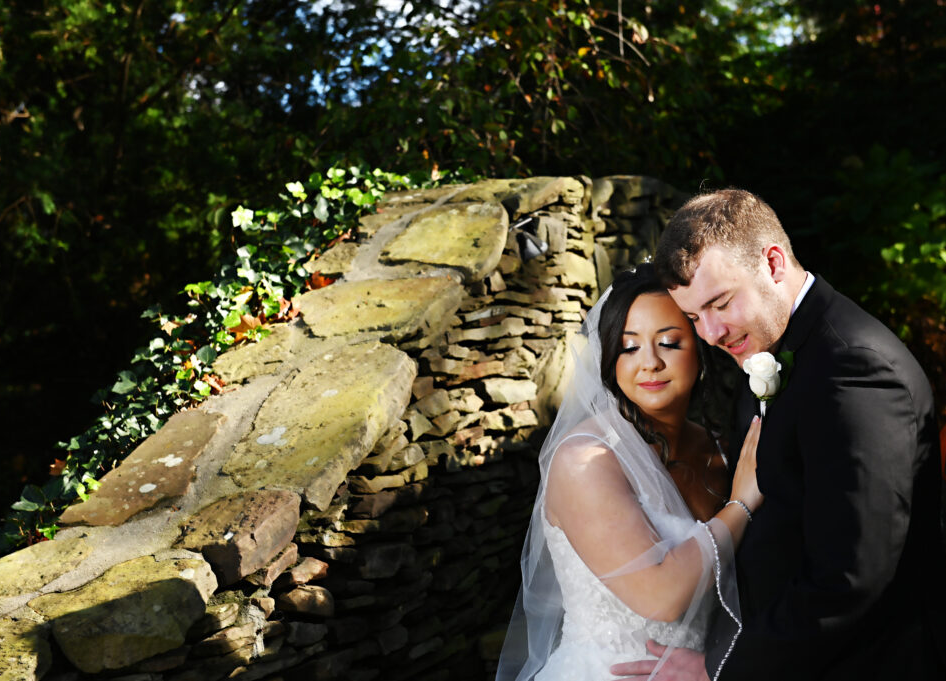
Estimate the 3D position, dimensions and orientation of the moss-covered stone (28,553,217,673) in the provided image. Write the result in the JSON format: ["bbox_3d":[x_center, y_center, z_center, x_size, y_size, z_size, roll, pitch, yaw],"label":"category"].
[{"bbox_3d":[-0.560,0.450,2.880,0.305,0.105,0.185,-6,24,19],"label":"moss-covered stone"}]

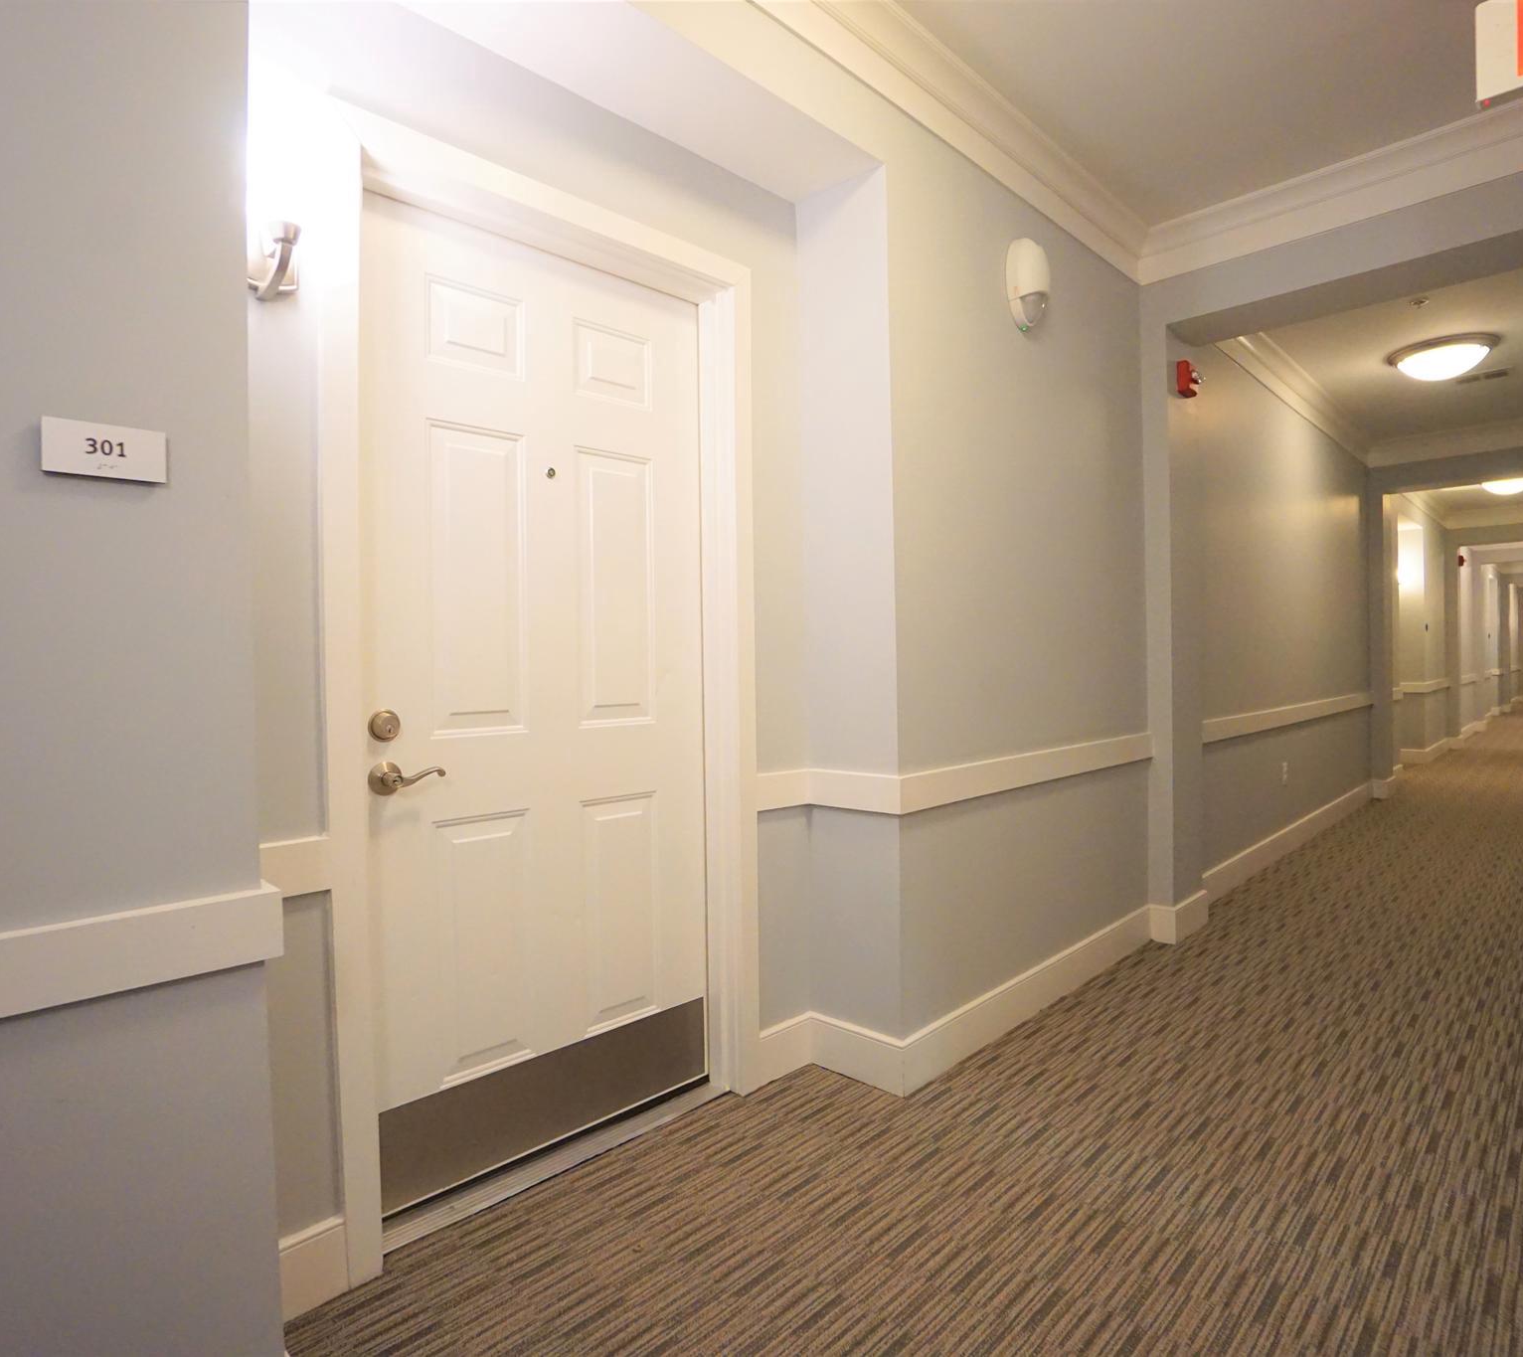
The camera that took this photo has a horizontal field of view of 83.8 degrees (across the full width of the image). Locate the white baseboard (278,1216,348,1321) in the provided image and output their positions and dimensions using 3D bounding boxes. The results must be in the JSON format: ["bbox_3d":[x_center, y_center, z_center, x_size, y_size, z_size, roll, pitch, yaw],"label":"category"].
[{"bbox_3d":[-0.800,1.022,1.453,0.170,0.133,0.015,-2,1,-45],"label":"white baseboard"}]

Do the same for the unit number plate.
[{"bbox_3d":[-0.785,-0.272,1.017,0.121,0.062,0.010,-2,1,-45],"label":"unit number plate"}]

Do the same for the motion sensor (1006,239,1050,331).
[{"bbox_3d":[0.826,-1.198,2.577,0.155,0.268,0.090,-2,1,-45],"label":"motion sensor"}]

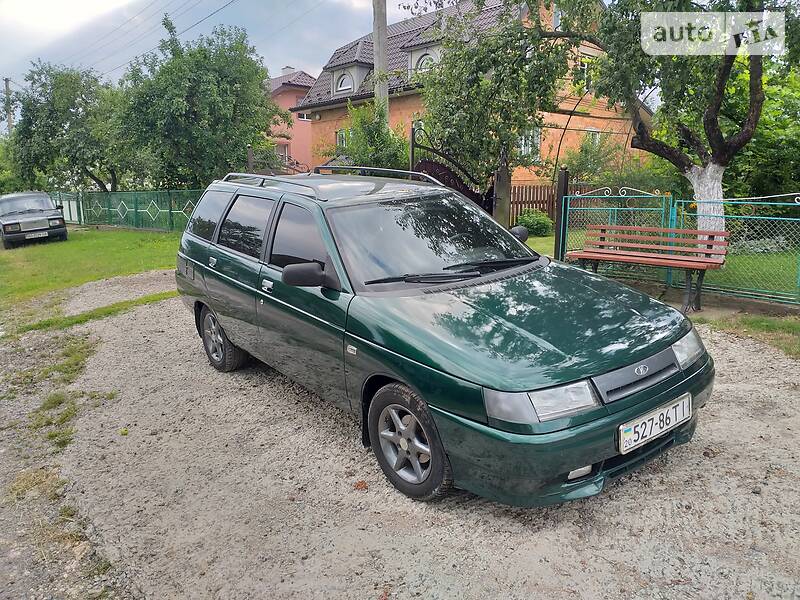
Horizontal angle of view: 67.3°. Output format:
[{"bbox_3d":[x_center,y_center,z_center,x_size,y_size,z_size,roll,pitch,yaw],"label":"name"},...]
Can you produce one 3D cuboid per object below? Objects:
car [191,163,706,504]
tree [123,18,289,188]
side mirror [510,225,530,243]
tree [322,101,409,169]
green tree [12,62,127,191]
[{"bbox_3d":[-0.177,-0.118,4.187,1.760,1.510,4.290,-12,16,-35],"label":"car"},{"bbox_3d":[-5.954,-5.343,18.300,4.900,5.884,4.800,-6,13,-19],"label":"tree"},{"bbox_3d":[0.800,-0.454,4.185,0.210,0.130,0.110,-12,16,-35],"label":"side mirror"},{"bbox_3d":[-0.718,-2.652,12.500,1.800,2.821,1.700,-2,13,0],"label":"tree"},{"bbox_3d":[-12.100,-5.750,22.000,4.200,5.480,4.100,-9,14,-28],"label":"green tree"}]

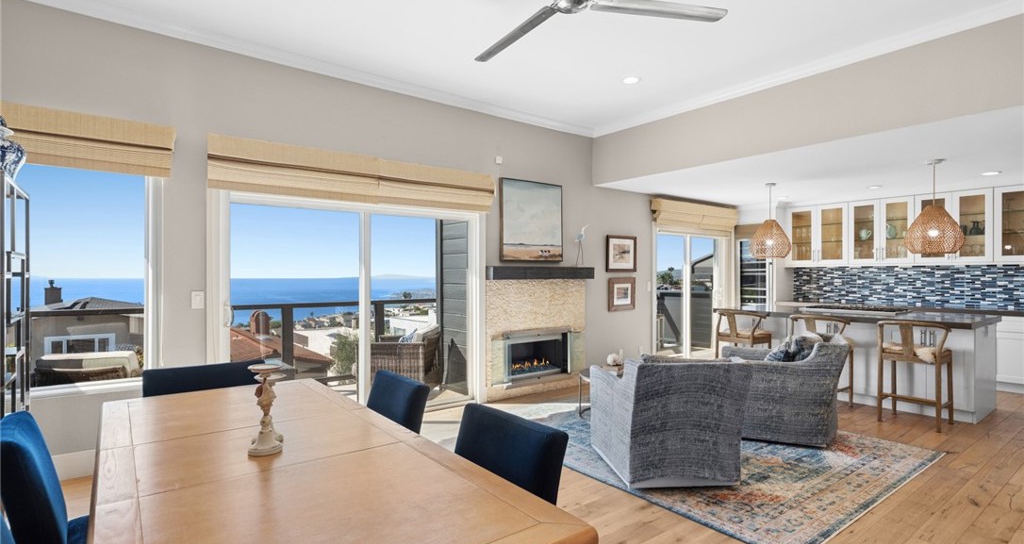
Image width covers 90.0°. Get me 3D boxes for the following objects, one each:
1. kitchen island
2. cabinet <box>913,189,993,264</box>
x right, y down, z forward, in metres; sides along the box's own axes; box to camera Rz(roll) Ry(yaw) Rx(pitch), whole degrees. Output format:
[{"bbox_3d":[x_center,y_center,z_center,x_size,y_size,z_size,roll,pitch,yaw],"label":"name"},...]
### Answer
[{"bbox_3d":[3.818,0.928,5.817,1.060,0.915,2.360,0,-1,-39],"label":"kitchen island"},{"bbox_3d":[5.649,-0.563,6.537,0.330,0.905,0.770,0,-1,-39],"label":"cabinet"}]

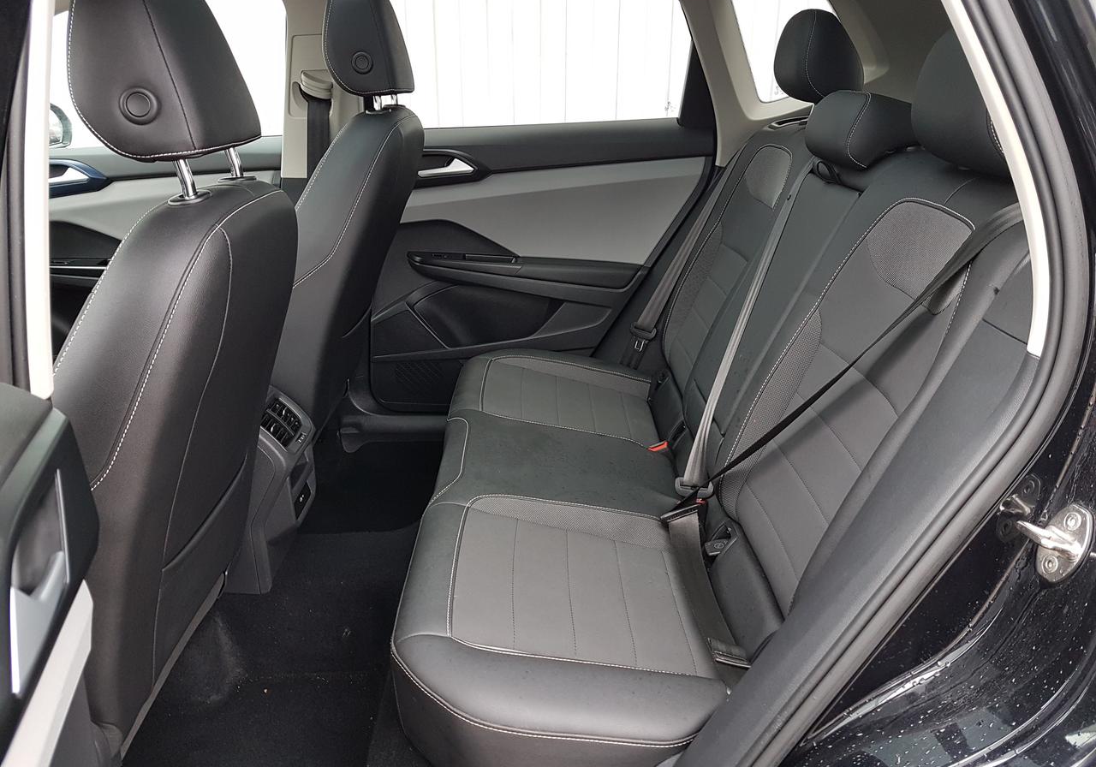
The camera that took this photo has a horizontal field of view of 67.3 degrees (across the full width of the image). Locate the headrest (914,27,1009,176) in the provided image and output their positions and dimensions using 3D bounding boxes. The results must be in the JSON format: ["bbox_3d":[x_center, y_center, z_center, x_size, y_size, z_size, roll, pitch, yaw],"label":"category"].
[{"bbox_3d":[0.560,-0.351,1.016,0.135,0.190,0.260,7,22,-4],"label":"headrest"}]

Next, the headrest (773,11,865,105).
[{"bbox_3d":[0.551,-0.661,1.672,0.135,0.185,0.250,7,22,-4],"label":"headrest"}]

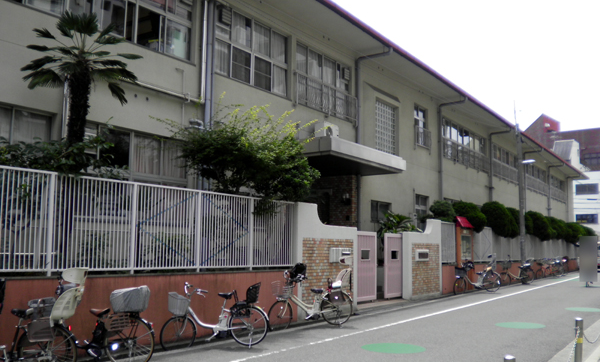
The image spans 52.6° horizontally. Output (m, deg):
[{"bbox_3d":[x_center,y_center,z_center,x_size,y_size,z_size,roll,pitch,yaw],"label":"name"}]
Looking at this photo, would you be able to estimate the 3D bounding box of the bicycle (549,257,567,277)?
[{"bbox_3d":[14.317,4.763,33.600,1.650,1.100,0.580,5,-8,-32],"label":"bicycle"}]

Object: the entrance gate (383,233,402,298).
[{"bbox_3d":[2.755,2.473,17.700,0.060,1.840,1.285,-4,-8,34],"label":"entrance gate"}]

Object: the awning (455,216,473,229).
[{"bbox_3d":[5.912,1.499,21.666,0.320,0.420,1.350,-4,-8,34],"label":"awning"}]

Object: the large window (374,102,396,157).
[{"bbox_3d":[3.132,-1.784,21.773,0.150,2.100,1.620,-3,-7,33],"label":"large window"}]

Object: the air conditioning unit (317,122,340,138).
[{"bbox_3d":[0.751,-1.268,16.730,0.300,0.570,0.800,-3,-7,33],"label":"air conditioning unit"}]

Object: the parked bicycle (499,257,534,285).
[{"bbox_3d":[9.229,3.852,25.774,1.800,1.150,0.570,3,-6,-19],"label":"parked bicycle"}]

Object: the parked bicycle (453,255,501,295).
[{"bbox_3d":[6.122,3.235,21.060,1.750,1.320,0.580,2,-7,-10],"label":"parked bicycle"}]

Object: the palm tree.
[{"bbox_3d":[-3.532,-0.182,9.567,2.000,5.200,2.000,-3,-7,33],"label":"palm tree"}]

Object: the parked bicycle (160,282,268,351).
[{"bbox_3d":[-1.296,2.070,9.427,1.680,1.050,0.580,2,-7,-10],"label":"parked bicycle"}]

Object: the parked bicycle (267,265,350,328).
[{"bbox_3d":[0.215,2.239,12.055,1.810,1.280,0.600,2,-6,-17],"label":"parked bicycle"}]

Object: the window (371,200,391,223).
[{"bbox_3d":[2.772,1.086,20.638,0.120,0.737,1.588,-4,-8,34],"label":"window"}]

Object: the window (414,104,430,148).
[{"bbox_3d":[4.824,-2.116,23.956,0.150,1.600,1.420,-4,-8,34],"label":"window"}]

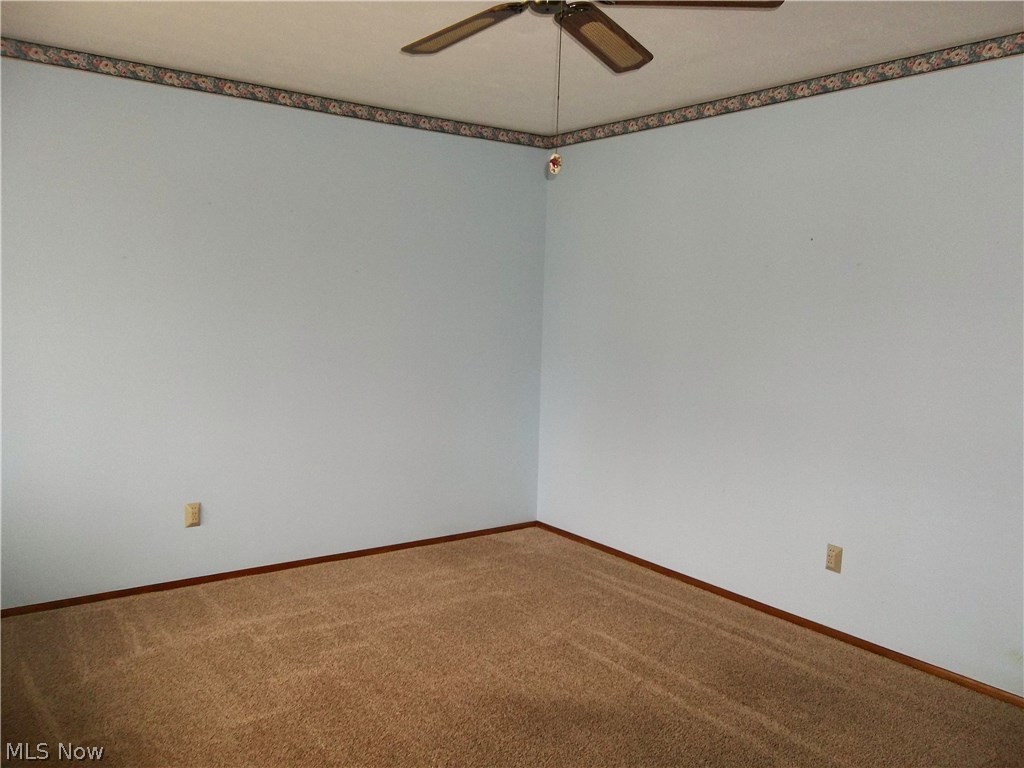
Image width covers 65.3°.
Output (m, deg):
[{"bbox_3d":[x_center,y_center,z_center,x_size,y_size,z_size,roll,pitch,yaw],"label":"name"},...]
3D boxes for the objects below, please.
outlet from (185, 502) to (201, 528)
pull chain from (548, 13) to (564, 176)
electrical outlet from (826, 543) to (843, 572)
[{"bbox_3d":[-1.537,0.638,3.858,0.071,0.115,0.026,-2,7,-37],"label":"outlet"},{"bbox_3d":[0.115,-0.715,1.963,0.030,0.394,0.028,2,6,0],"label":"pull chain"},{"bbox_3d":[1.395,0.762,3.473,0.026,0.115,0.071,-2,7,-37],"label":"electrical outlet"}]

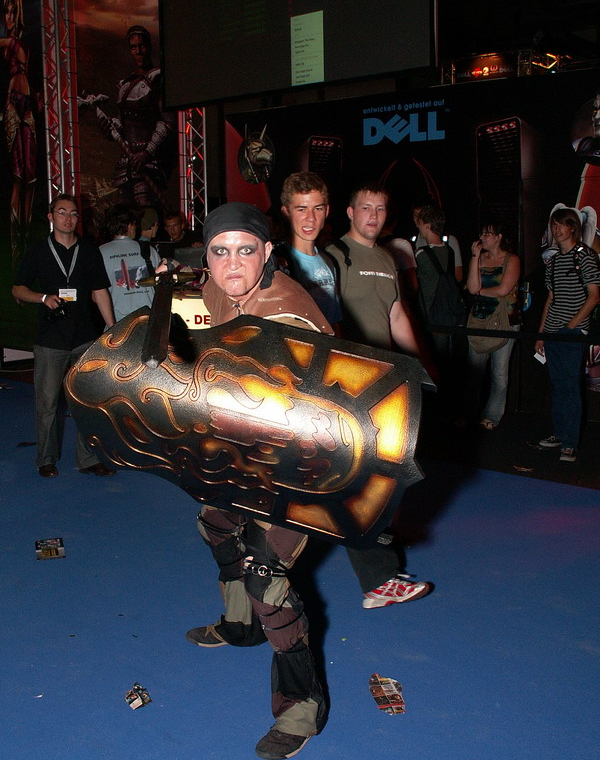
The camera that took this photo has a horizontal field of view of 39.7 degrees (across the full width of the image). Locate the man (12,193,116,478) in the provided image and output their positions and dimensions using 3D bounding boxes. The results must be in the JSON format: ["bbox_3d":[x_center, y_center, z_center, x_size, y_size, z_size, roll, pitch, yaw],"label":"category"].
[{"bbox_3d":[-1.502,-0.273,5.392,0.660,1.830,0.420,-4,10,-17],"label":"man"}]

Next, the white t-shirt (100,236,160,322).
[{"bbox_3d":[-1.266,-0.707,6.118,0.520,0.700,0.300,2,10,11],"label":"white t-shirt"}]

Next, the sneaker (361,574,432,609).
[{"bbox_3d":[0.413,0.890,3.569,0.300,0.118,0.110,-10,10,-10],"label":"sneaker"}]

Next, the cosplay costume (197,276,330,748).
[{"bbox_3d":[-0.112,0.366,2.623,0.600,1.460,0.760,4,11,25],"label":"cosplay costume"}]

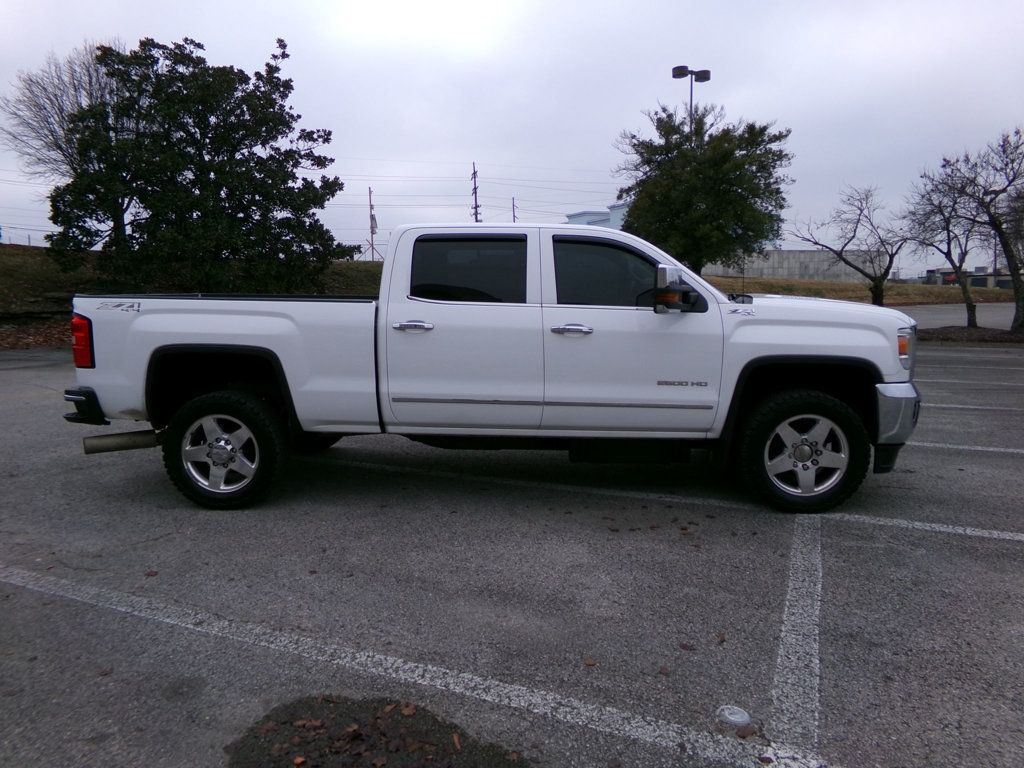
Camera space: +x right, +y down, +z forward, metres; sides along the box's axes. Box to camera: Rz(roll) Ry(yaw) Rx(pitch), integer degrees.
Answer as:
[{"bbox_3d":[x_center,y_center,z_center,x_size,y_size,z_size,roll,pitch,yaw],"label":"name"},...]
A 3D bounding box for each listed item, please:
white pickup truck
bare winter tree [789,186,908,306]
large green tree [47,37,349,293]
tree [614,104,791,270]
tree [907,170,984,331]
[{"bbox_3d":[-0.096,-0.242,5.652,6.080,1.970,2.120,0,8,2],"label":"white pickup truck"},{"bbox_3d":[10.555,-3.990,22.476,3.860,4.400,3.700,3,8,25],"label":"bare winter tree"},{"bbox_3d":[-9.303,-6.284,21.859,9.480,8.360,8.800,-3,8,-22],"label":"large green tree"},{"bbox_3d":[6.514,-5.759,24.459,6.060,7.420,5.900,2,8,15],"label":"tree"},{"bbox_3d":[12.732,-3.991,20.863,2.760,4.710,2.800,4,9,31],"label":"tree"}]

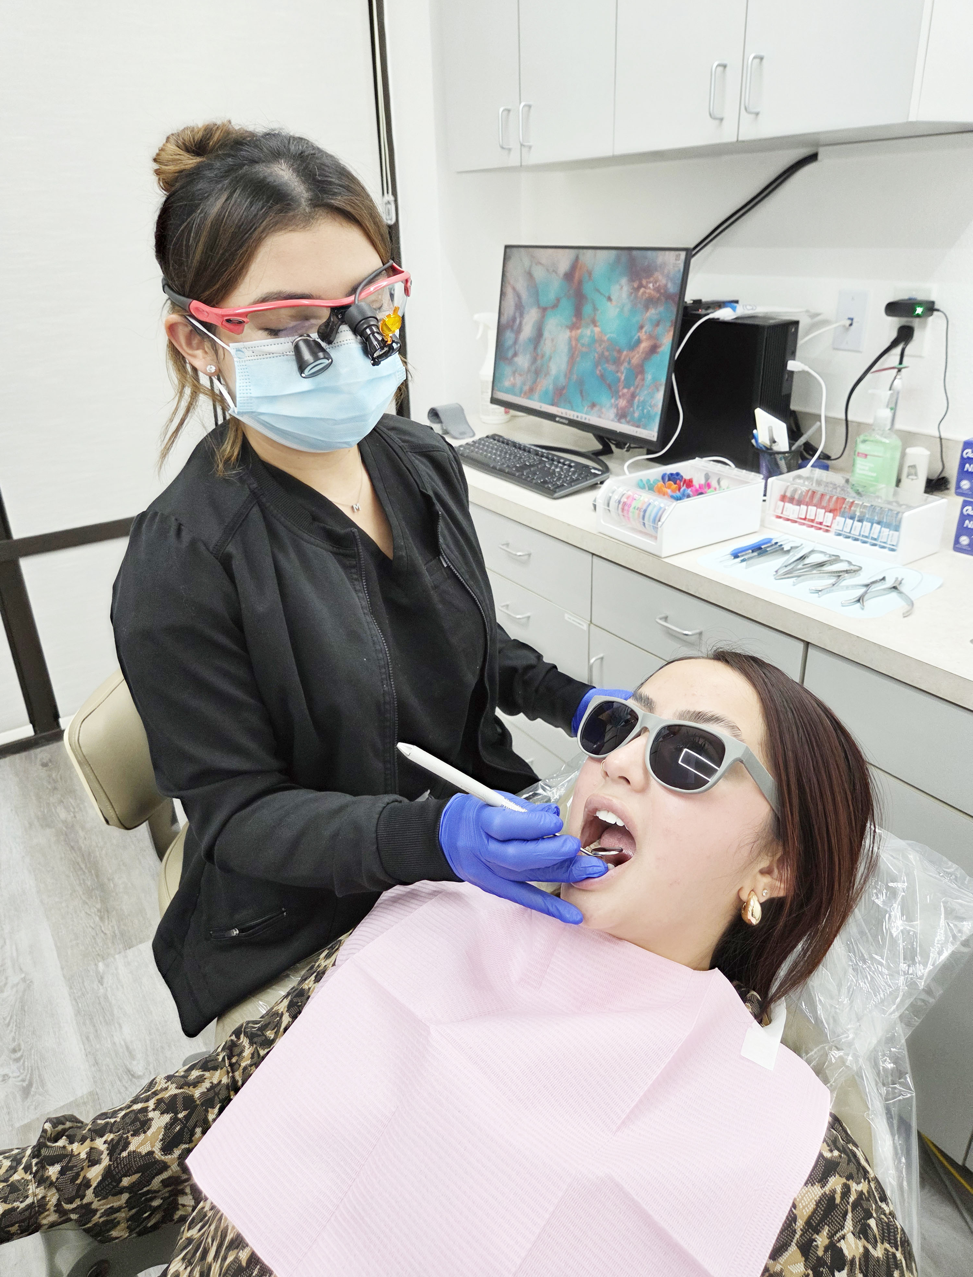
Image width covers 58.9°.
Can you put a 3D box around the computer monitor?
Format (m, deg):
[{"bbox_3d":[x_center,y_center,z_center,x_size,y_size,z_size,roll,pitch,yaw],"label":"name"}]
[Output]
[{"bbox_3d":[0.221,-0.616,1.874,0.155,0.430,0.610,-18,30,-28],"label":"computer monitor"}]

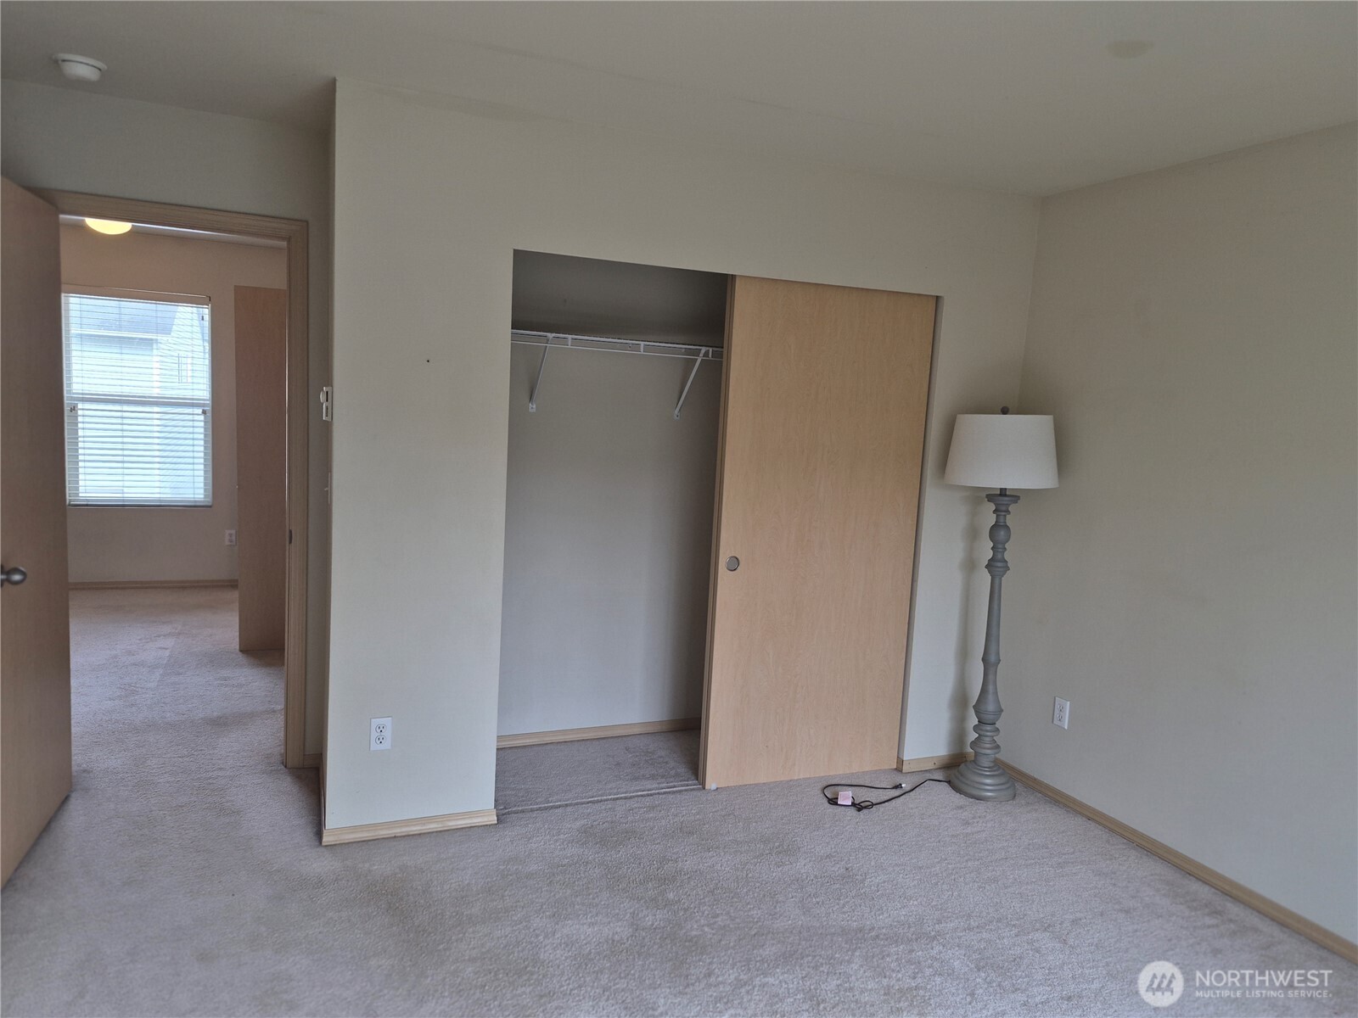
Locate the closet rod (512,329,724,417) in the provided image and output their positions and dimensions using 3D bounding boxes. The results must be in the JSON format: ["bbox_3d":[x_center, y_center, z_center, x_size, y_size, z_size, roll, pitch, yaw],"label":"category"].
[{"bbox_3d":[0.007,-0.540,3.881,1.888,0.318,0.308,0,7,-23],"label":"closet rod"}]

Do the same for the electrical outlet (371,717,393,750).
[{"bbox_3d":[-1.001,0.760,3.036,0.070,0.113,0.009,0,7,-23],"label":"electrical outlet"}]

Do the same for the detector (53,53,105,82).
[{"bbox_3d":[-1.825,-1.346,2.756,0.133,0.050,0.133,0,7,-23],"label":"detector"}]

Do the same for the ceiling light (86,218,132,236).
[{"bbox_3d":[-3.165,-1.609,5.035,0.248,0.144,0.248,0,7,-23],"label":"ceiling light"}]

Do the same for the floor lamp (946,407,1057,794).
[{"bbox_3d":[1.285,0.382,3.694,0.433,1.572,0.433,0,7,-23],"label":"floor lamp"}]

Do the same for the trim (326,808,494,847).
[{"bbox_3d":[-0.917,1.096,3.109,0.579,0.054,0.017,0,7,-23],"label":"trim"}]

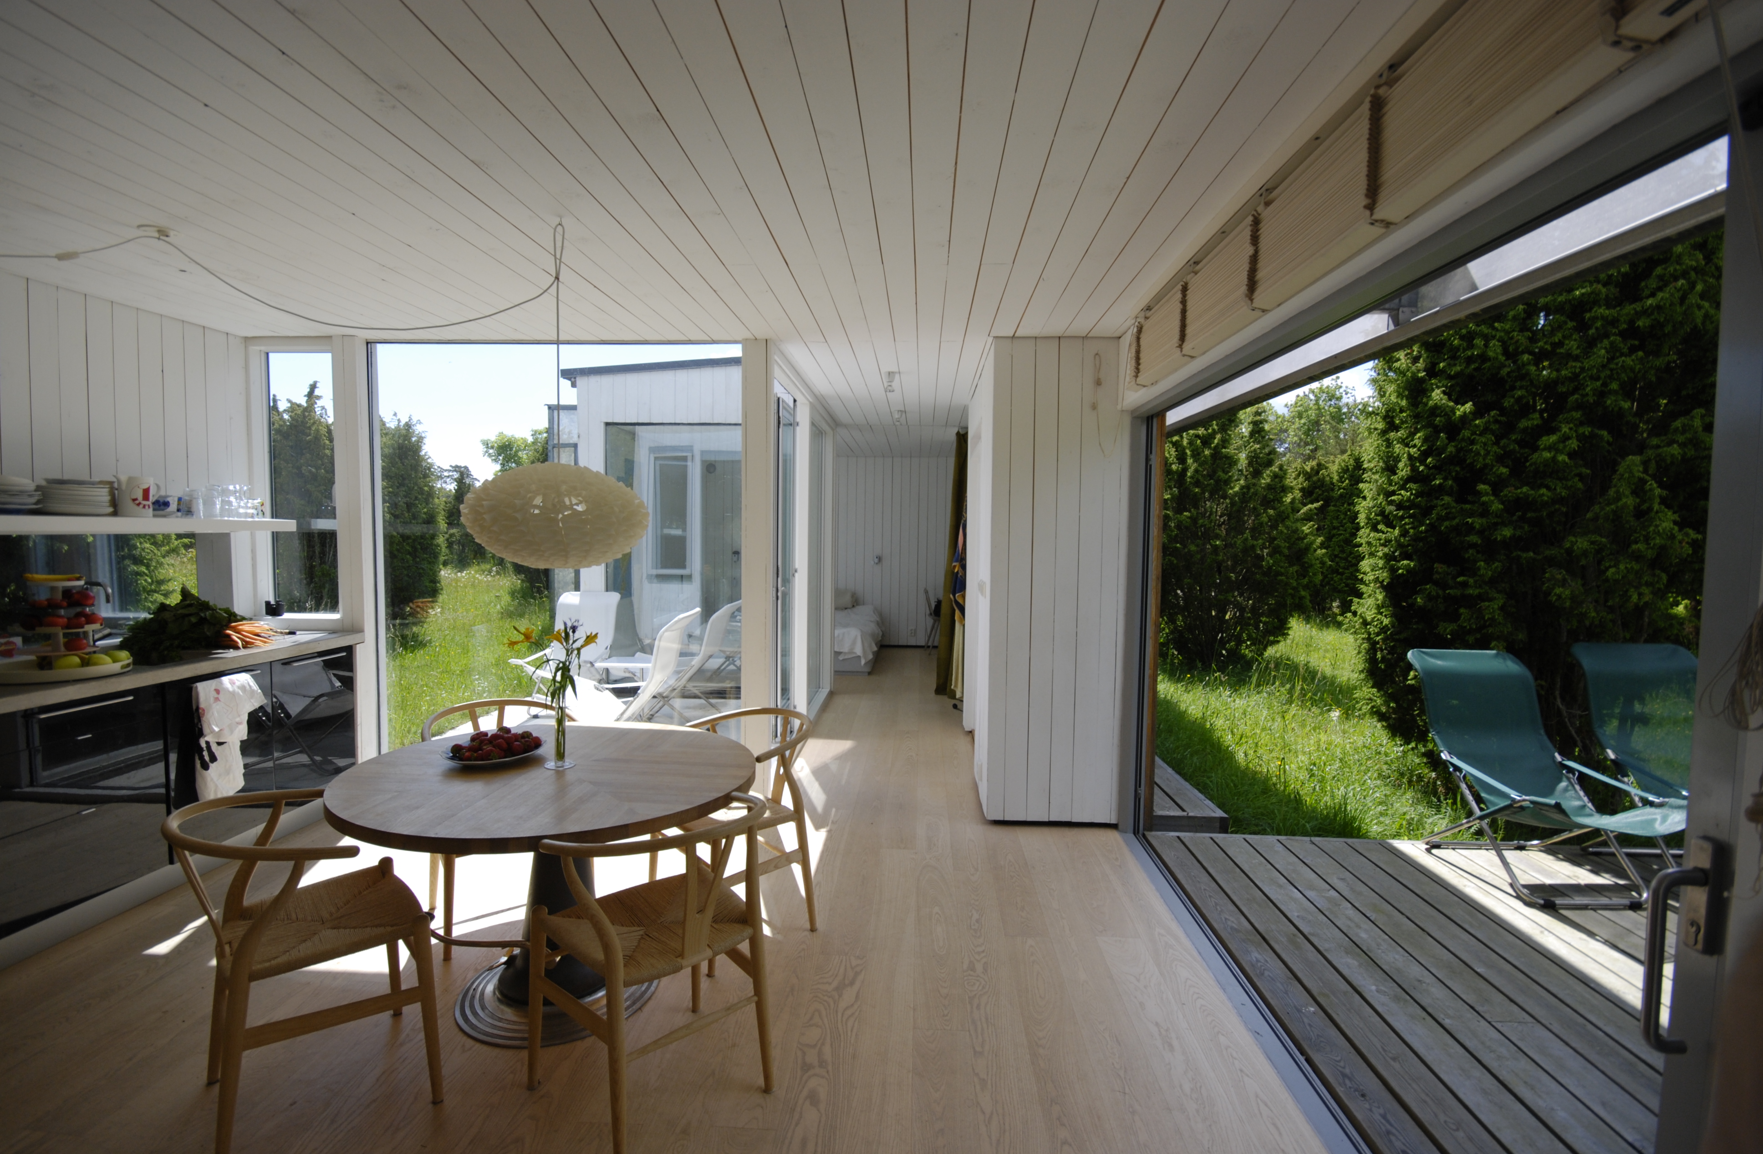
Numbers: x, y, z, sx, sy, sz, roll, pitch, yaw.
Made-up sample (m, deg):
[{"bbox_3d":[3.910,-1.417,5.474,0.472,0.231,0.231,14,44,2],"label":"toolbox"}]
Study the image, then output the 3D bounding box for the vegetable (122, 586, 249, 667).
[{"bbox_3d":[-3.115,0.174,3.287,0.400,0.310,0.330,-2,5,-42],"label":"vegetable"}]

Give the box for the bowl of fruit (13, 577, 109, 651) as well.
[{"bbox_3d":[-3.183,0.135,2.838,0.240,0.280,0.240,-2,5,-42],"label":"bowl of fruit"}]

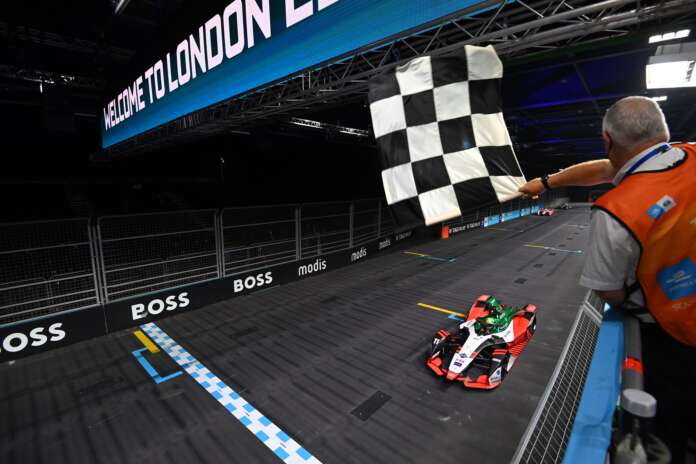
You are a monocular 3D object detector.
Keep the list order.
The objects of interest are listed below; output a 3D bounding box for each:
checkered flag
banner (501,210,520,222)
[{"bbox_3d":[0.559,-0.561,1.806,0.789,1.012,0.197,-9,-9,13],"label":"checkered flag"},{"bbox_3d":[23.521,-2.290,44.376,0.100,1.050,9.000,6,10,42],"label":"banner"}]

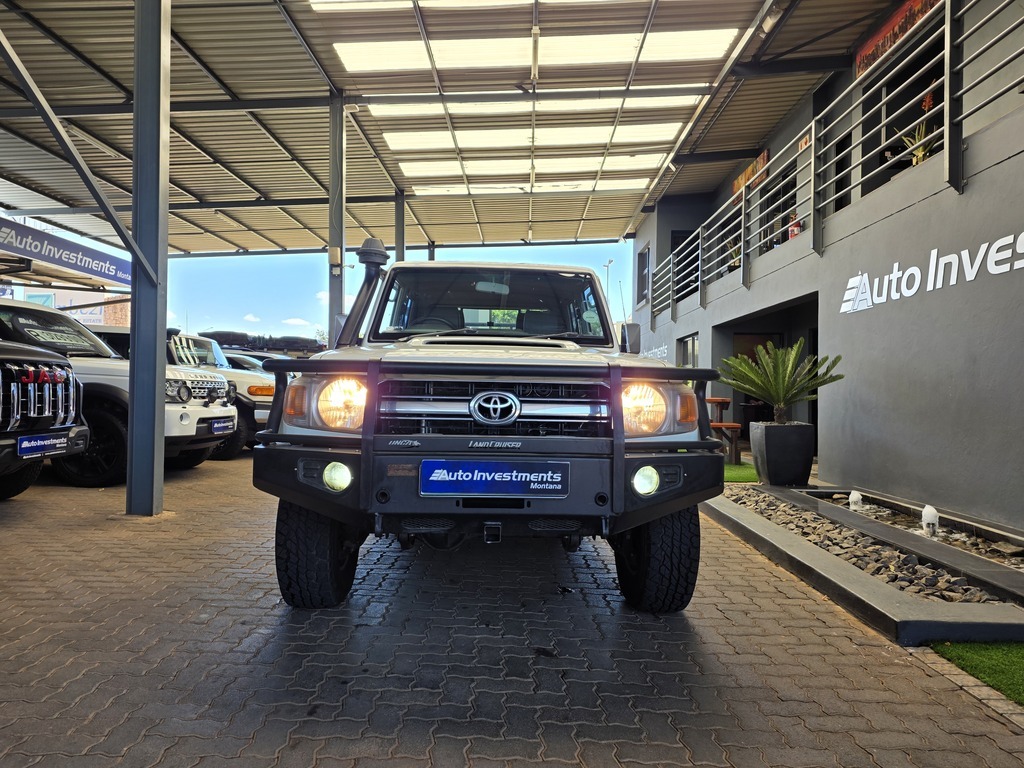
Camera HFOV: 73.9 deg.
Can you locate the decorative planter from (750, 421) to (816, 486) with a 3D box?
[{"bbox_3d":[2.835,0.751,7.150,0.530,0.640,0.510,1,-1,1],"label":"decorative planter"}]

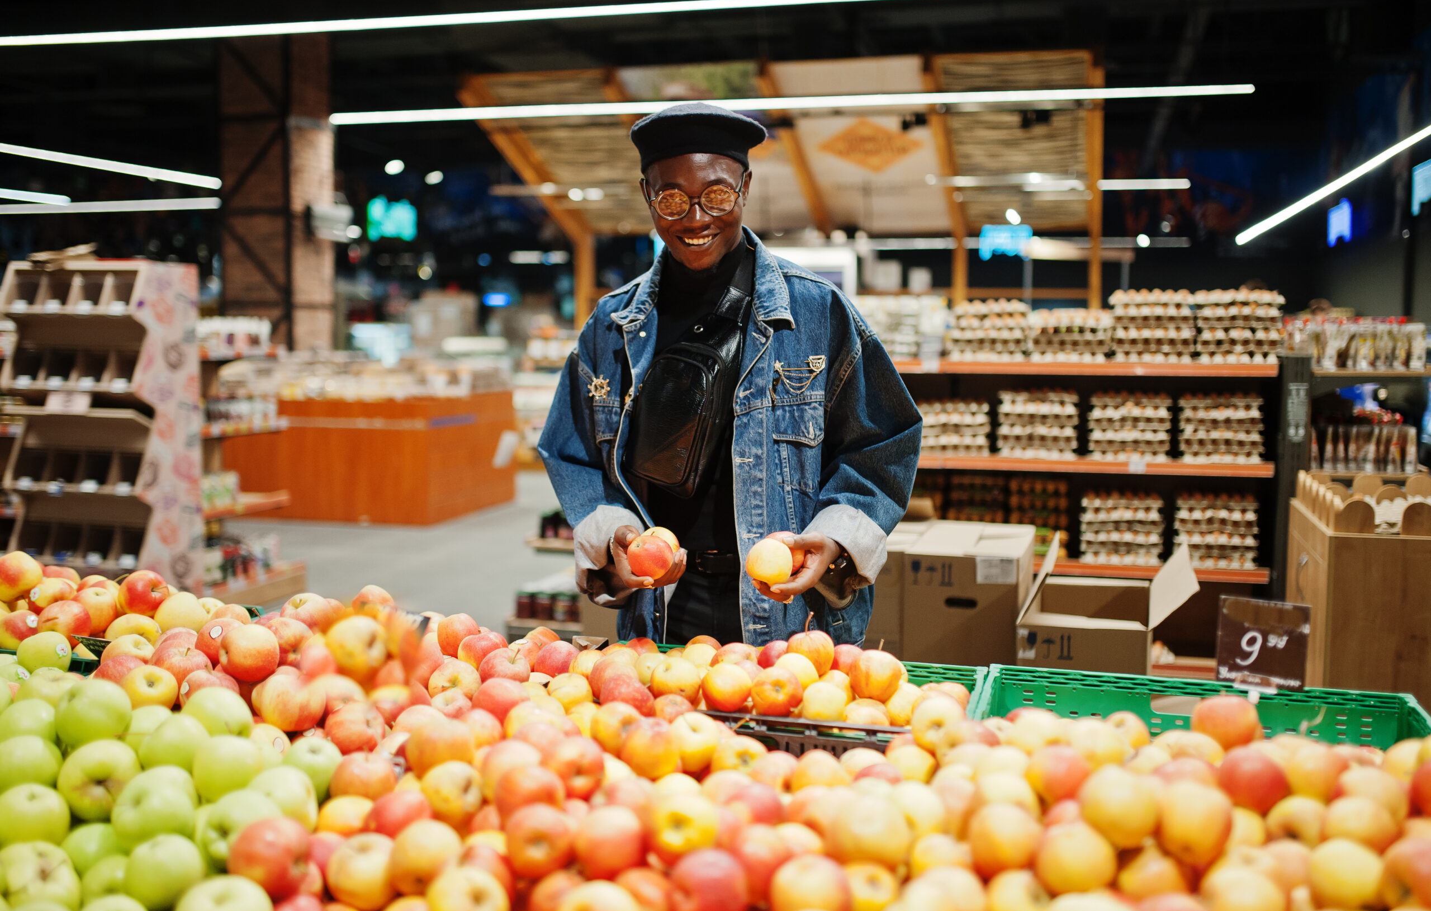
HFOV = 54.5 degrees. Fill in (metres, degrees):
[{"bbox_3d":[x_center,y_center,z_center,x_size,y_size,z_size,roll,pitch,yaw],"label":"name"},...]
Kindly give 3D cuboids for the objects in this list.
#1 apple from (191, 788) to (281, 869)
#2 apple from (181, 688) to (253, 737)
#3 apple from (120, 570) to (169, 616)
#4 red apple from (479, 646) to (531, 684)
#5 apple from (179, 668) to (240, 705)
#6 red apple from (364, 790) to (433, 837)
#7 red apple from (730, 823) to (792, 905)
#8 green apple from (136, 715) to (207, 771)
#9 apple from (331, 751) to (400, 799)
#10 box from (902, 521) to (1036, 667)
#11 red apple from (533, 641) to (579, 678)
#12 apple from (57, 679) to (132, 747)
[{"bbox_3d":[-0.470,0.368,1.370,0.078,0.073,0.078,-1,5,-19],"label":"apple"},{"bbox_3d":[-0.571,0.307,1.590,0.081,0.074,0.081,2,5,14],"label":"apple"},{"bbox_3d":[-0.888,0.214,2.160,0.073,0.069,0.073,-2,5,-22],"label":"apple"},{"bbox_3d":[-0.303,0.308,2.000,0.074,0.067,0.074,2,5,15],"label":"red apple"},{"bbox_3d":[-0.659,0.315,1.810,0.075,0.068,0.075,2,5,15],"label":"apple"},{"bbox_3d":[-0.334,0.383,1.470,0.071,0.066,0.071,2,5,14],"label":"red apple"},{"bbox_3d":[0.042,0.405,1.380,0.076,0.071,0.076,0,5,0],"label":"red apple"},{"bbox_3d":[-0.614,0.332,1.580,0.078,0.072,0.078,2,5,15],"label":"green apple"},{"bbox_3d":[-0.396,0.364,1.570,0.076,0.068,0.076,2,5,15],"label":"apple"},{"bbox_3d":[0.782,0.437,4.207,0.320,0.370,0.630,2,6,17],"label":"box"},{"bbox_3d":[-0.245,0.321,2.150,0.072,0.068,0.072,0,5,-7],"label":"red apple"},{"bbox_3d":[-0.689,0.287,1.540,0.077,0.072,0.077,-2,5,-24],"label":"apple"}]

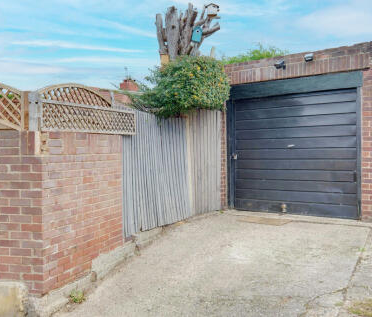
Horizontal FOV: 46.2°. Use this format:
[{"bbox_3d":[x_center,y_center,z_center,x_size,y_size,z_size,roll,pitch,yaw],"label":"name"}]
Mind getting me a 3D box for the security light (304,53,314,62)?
[{"bbox_3d":[1.953,-1.598,6.900,0.150,0.130,0.110,0,0,37],"label":"security light"}]

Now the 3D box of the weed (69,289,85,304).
[{"bbox_3d":[-1.072,1.351,4.270,0.130,0.120,0.140,0,1,21],"label":"weed"}]

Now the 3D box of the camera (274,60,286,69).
[{"bbox_3d":[1.553,-1.540,7.170,0.170,0.130,0.140,-2,2,-44],"label":"camera"}]

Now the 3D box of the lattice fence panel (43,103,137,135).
[{"bbox_3d":[-1.008,-0.418,4.859,0.050,0.290,1.760,0,1,21],"label":"lattice fence panel"}]

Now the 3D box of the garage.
[{"bbox_3d":[1.691,-0.193,7.178,2.280,2.220,0.250,0,1,37],"label":"garage"}]

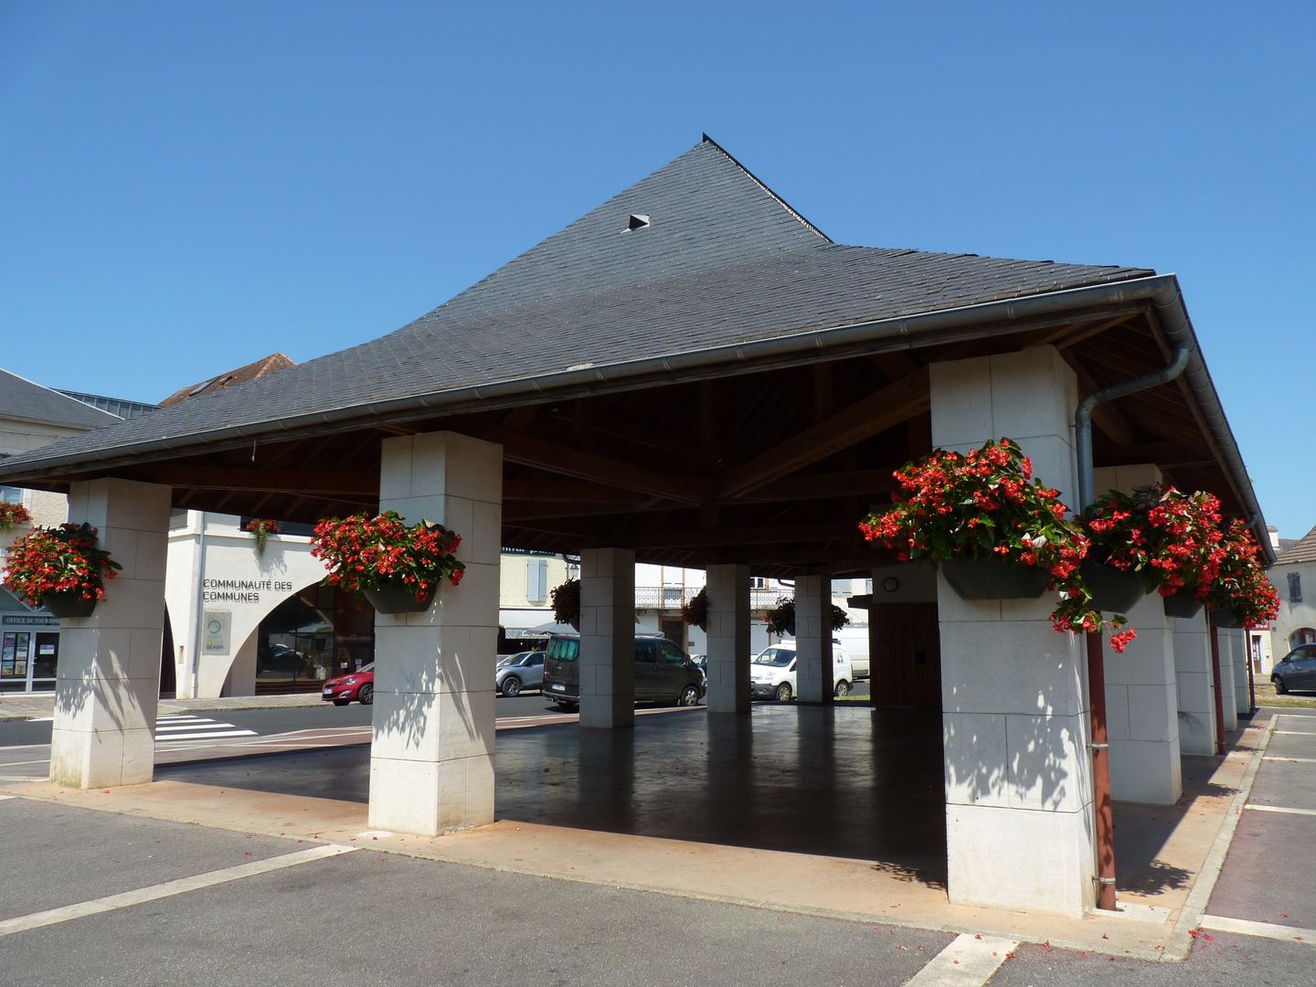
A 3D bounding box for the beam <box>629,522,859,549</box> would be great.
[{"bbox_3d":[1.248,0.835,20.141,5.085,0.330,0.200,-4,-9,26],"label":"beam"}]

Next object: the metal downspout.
[{"bbox_3d":[2.925,0.774,6.168,0.722,3.383,0.107,-5,-10,32],"label":"metal downspout"}]

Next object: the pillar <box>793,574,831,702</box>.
[{"bbox_3d":[4.514,4.193,29.609,0.810,3.570,0.786,-5,-10,31],"label":"pillar"}]

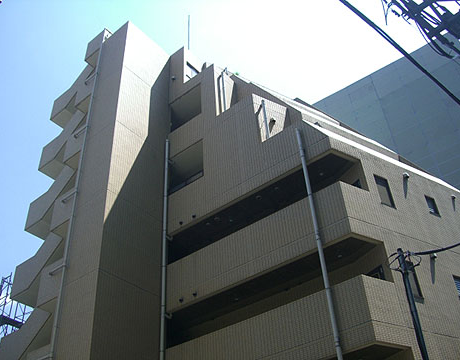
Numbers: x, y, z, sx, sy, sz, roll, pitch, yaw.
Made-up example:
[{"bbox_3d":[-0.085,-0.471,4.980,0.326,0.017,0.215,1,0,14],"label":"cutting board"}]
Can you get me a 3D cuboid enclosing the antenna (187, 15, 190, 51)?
[{"bbox_3d":[-2.028,-7.313,26.029,0.080,3.044,0.080,-29,-45,28],"label":"antenna"}]

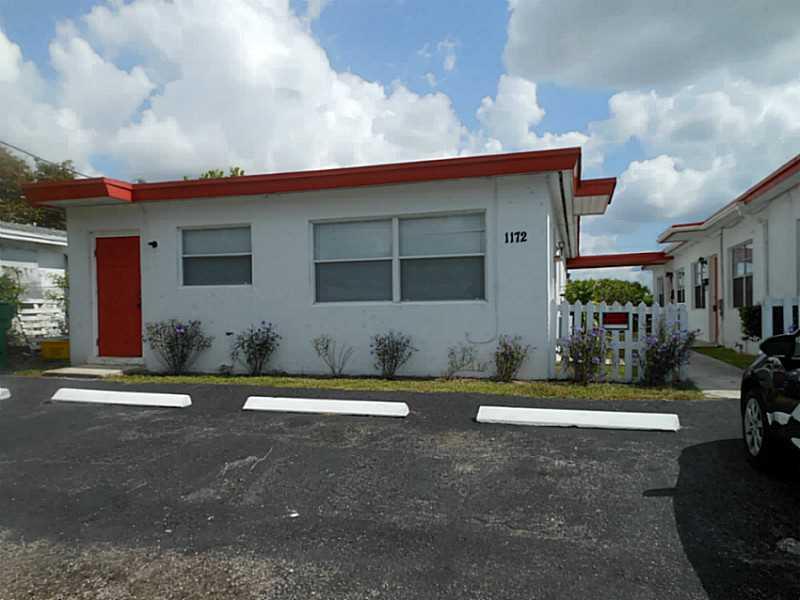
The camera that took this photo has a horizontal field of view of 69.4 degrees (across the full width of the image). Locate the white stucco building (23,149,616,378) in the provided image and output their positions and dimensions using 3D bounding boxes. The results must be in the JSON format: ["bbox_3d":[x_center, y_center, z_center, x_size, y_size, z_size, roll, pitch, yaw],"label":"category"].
[{"bbox_3d":[-0.014,-0.356,14.027,9.480,3.100,12.000,-1,-1,17],"label":"white stucco building"}]

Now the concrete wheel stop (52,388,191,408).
[{"bbox_3d":[-3.308,1.159,6.850,1.830,0.120,0.160,-1,-1,15],"label":"concrete wheel stop"}]

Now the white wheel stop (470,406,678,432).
[{"bbox_3d":[1.678,1.136,5.540,1.830,0.120,0.160,-1,-1,15],"label":"white wheel stop"}]

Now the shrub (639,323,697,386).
[{"bbox_3d":[3.321,0.667,7.200,0.680,0.770,0.640,-1,-1,17],"label":"shrub"}]

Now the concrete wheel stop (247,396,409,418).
[{"bbox_3d":[-0.801,1.130,6.130,1.830,0.120,0.160,-1,-1,15],"label":"concrete wheel stop"}]

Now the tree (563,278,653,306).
[{"bbox_3d":[7.786,0.208,22.000,4.000,2.050,2.600,-1,-1,17],"label":"tree"}]

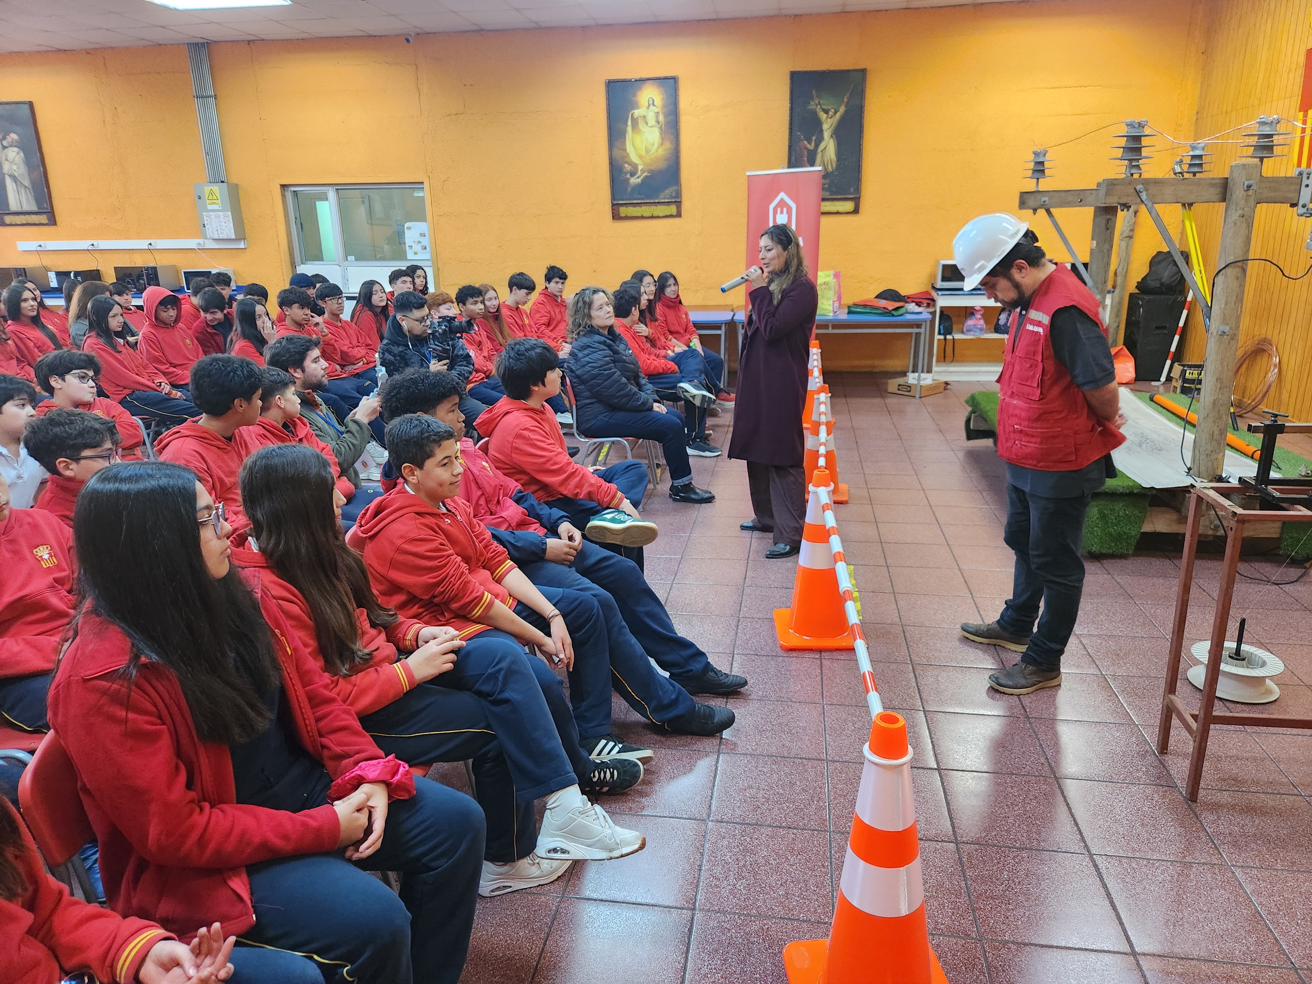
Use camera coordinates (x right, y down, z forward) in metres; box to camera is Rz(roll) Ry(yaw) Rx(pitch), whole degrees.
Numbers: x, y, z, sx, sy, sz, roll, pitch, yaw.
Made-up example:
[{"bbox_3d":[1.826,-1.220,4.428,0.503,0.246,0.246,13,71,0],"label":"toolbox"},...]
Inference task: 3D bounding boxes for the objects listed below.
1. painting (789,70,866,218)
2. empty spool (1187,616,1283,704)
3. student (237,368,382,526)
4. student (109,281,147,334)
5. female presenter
[{"bbox_3d":[1.754,-3.592,8.999,0.765,1.386,0.050,1,18,9],"label":"painting"},{"bbox_3d":[2.092,0.570,3.128,0.284,0.260,0.284,2,17,9],"label":"empty spool"},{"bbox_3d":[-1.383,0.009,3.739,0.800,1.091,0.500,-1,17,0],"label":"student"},{"bbox_3d":[-4.457,-1.198,7.688,0.820,1.260,0.500,4,18,17],"label":"student"},{"bbox_3d":[0.595,-0.506,4.436,0.430,1.635,0.470,-5,18,-10],"label":"female presenter"}]

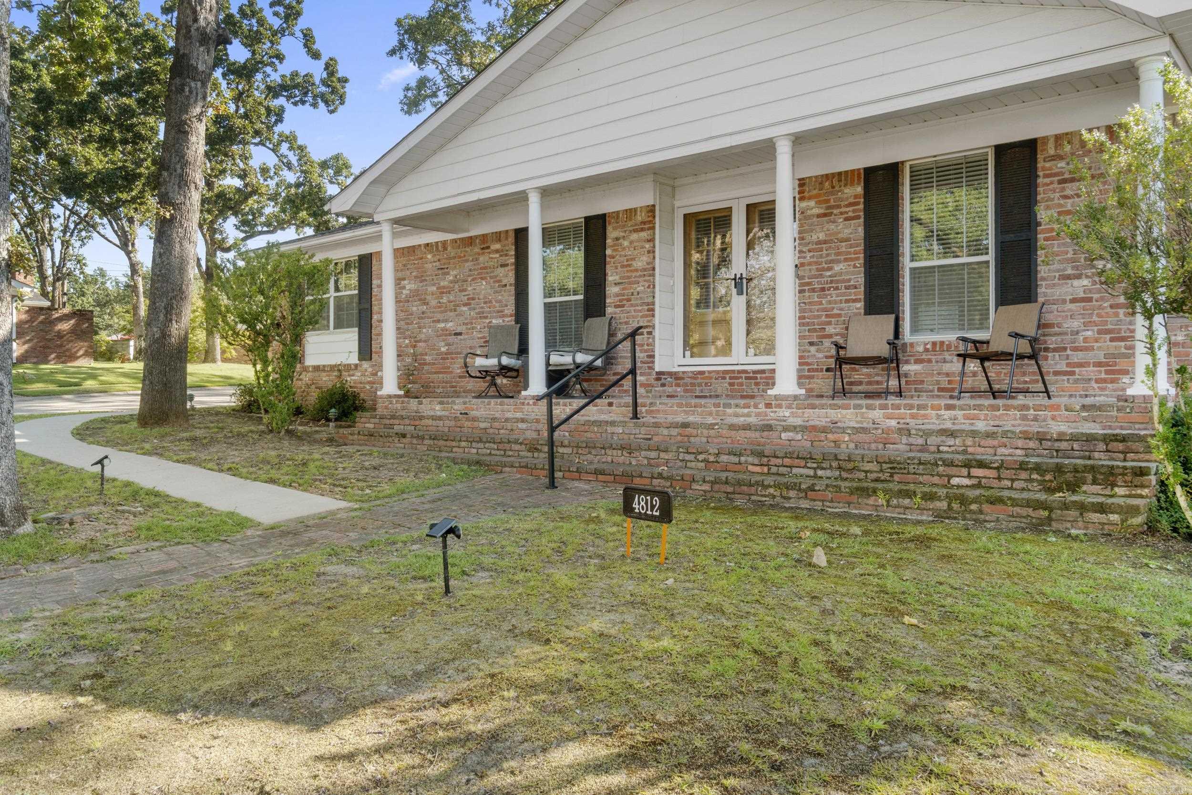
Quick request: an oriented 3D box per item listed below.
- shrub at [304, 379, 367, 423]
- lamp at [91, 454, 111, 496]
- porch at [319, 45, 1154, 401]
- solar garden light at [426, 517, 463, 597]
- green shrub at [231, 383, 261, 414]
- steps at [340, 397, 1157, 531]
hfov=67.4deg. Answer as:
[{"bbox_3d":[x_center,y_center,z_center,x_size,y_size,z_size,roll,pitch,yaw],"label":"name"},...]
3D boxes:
[{"bbox_3d":[-4.011,0.058,13.800,0.880,0.670,0.820,0,0,41],"label":"shrub"},{"bbox_3d":[-4.125,0.647,7.450,0.150,0.335,0.130,0,0,-31],"label":"lamp"},{"bbox_3d":[1.011,-1.175,9.766,9.221,2.450,1.703,0,0,41],"label":"porch"},{"bbox_3d":[-0.659,0.696,3.920,0.140,0.330,0.130,0,0,45],"label":"solar garden light"},{"bbox_3d":[-6.120,0.017,15.900,0.800,0.560,0.750,0,0,41],"label":"green shrub"},{"bbox_3d":[0.208,0.418,8.664,9.051,0.770,1.216,0,0,41],"label":"steps"}]

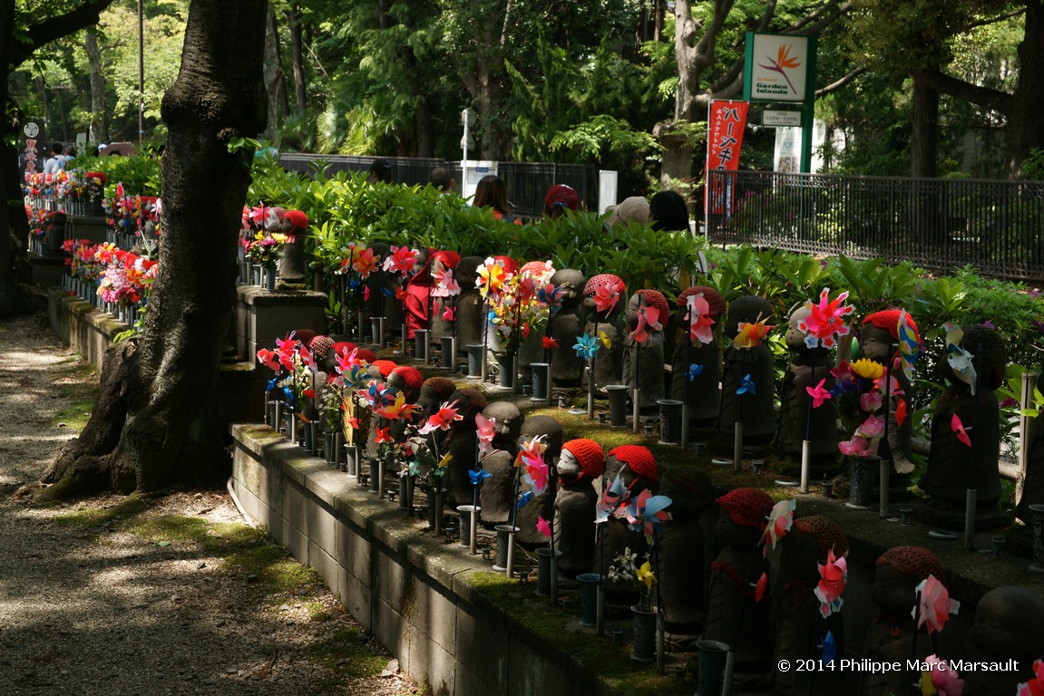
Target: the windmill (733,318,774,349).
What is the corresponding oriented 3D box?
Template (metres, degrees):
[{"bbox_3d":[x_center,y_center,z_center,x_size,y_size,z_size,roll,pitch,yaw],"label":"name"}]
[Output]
[{"bbox_3d":[0.665,-0.043,4.170,0.120,0.100,0.055,0,6,-13],"label":"windmill"}]

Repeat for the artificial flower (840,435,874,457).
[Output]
[{"bbox_3d":[0.796,0.235,3.460,0.080,0.052,0.070,4,8,30],"label":"artificial flower"}]

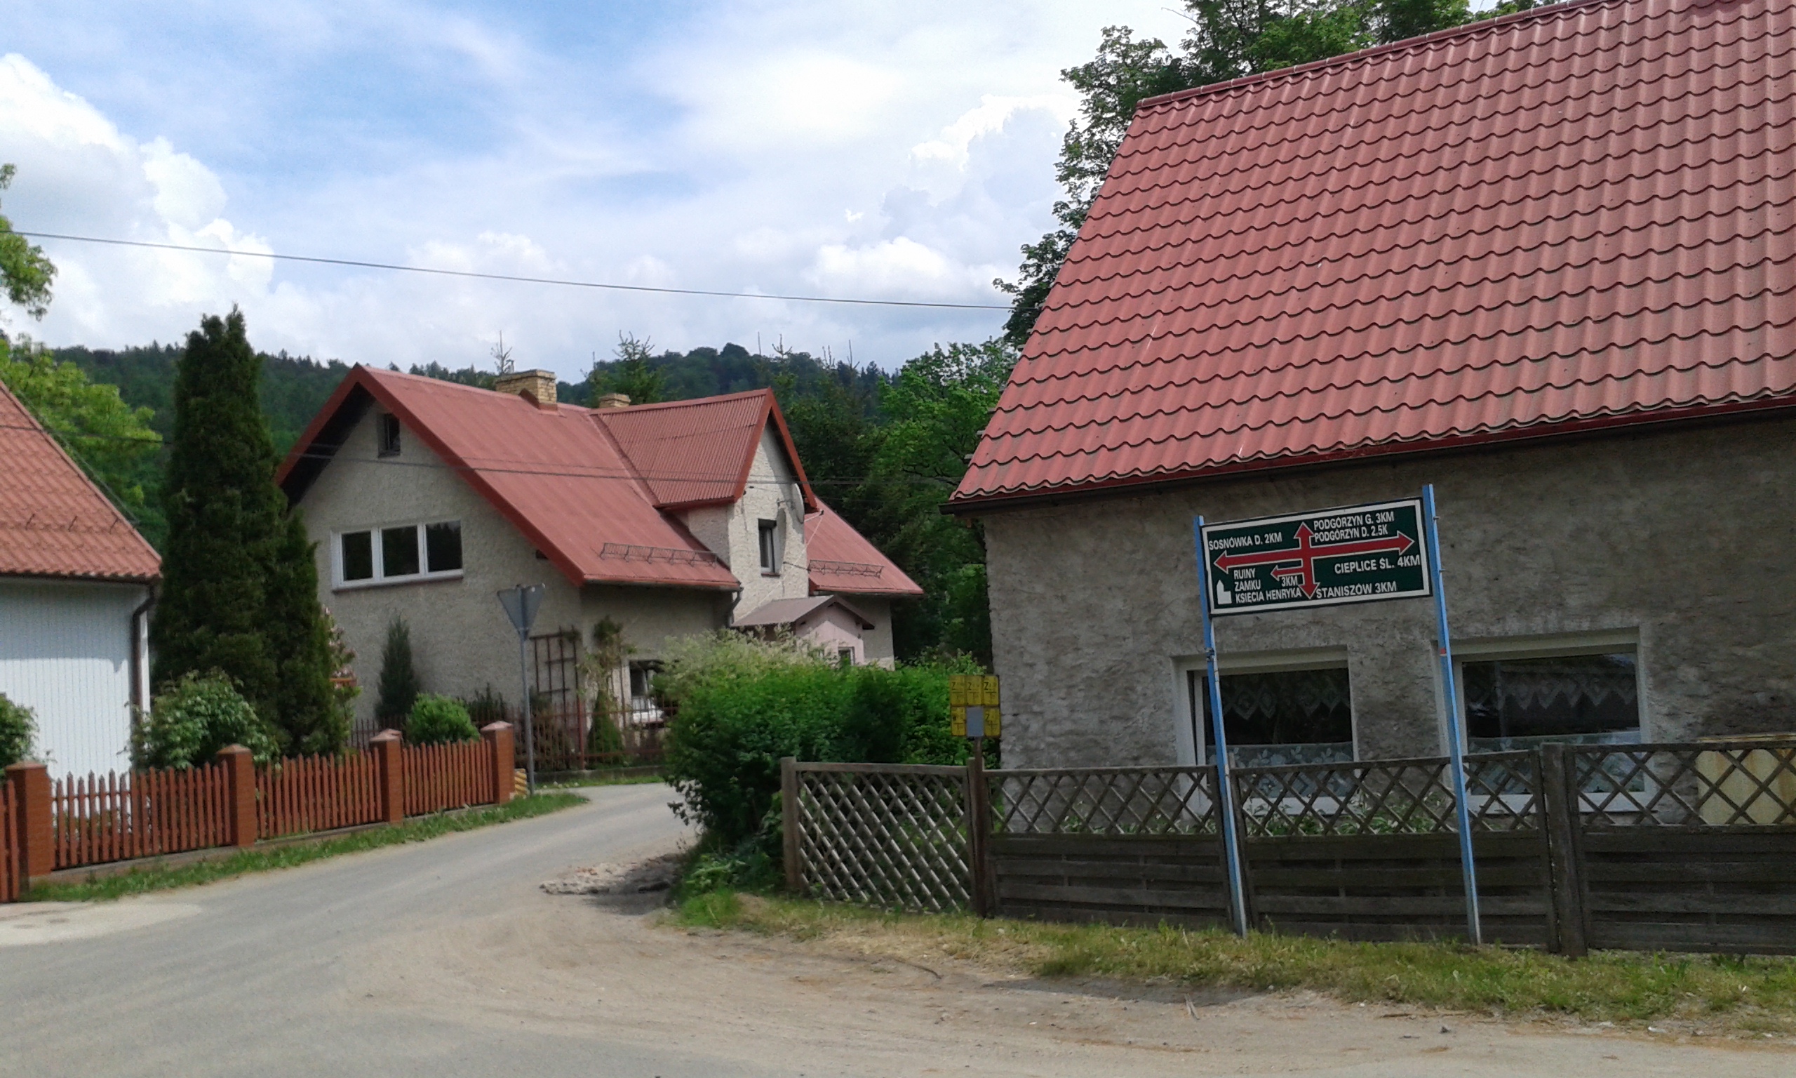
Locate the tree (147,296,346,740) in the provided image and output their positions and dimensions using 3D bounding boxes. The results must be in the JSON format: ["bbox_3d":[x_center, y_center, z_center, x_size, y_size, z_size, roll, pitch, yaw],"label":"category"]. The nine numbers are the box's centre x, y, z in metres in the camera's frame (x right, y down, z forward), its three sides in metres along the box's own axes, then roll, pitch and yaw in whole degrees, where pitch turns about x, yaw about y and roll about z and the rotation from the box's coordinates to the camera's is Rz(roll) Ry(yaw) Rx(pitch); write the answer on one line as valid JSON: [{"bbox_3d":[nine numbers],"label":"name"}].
[{"bbox_3d":[-9.178,0.362,21.000,2.320,7.200,2.300,-2,-5,-24],"label":"tree"}]

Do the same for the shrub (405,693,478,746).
[{"bbox_3d":[-6.828,3.123,22.400,1.000,1.610,1.100,-3,-5,-17],"label":"shrub"}]

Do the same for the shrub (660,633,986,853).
[{"bbox_3d":[-0.707,1.878,13.700,2.880,2.050,2.300,-4,-5,-3],"label":"shrub"}]

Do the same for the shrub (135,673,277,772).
[{"bbox_3d":[-8.701,2.720,18.900,1.660,2.100,1.700,-2,-5,-25],"label":"shrub"}]

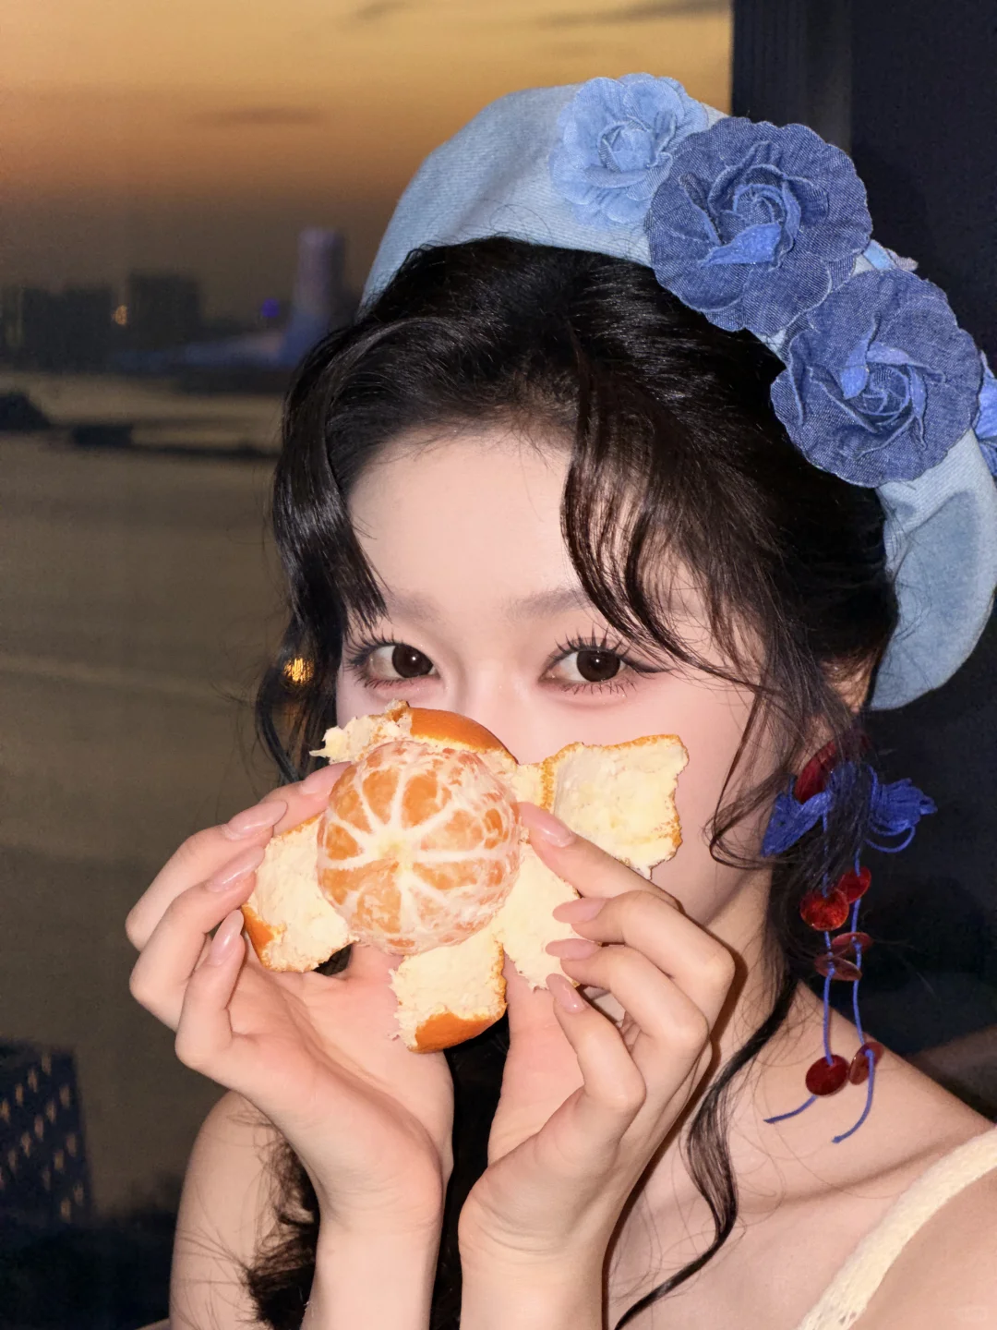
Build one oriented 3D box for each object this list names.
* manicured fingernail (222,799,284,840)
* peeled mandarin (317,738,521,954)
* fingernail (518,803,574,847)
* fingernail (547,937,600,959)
[{"bbox_3d":[-0.071,0.045,1.112,0.019,0.004,0.009,-29,52,-16],"label":"manicured fingernail"},{"bbox_3d":[-0.023,0.053,1.120,0.060,0.062,0.053,0,3,13],"label":"peeled mandarin"},{"bbox_3d":[0.014,0.046,1.108,0.018,0.004,0.009,37,49,16],"label":"fingernail"},{"bbox_3d":[0.022,0.082,1.110,0.017,0.004,0.009,-3,45,18],"label":"fingernail"}]

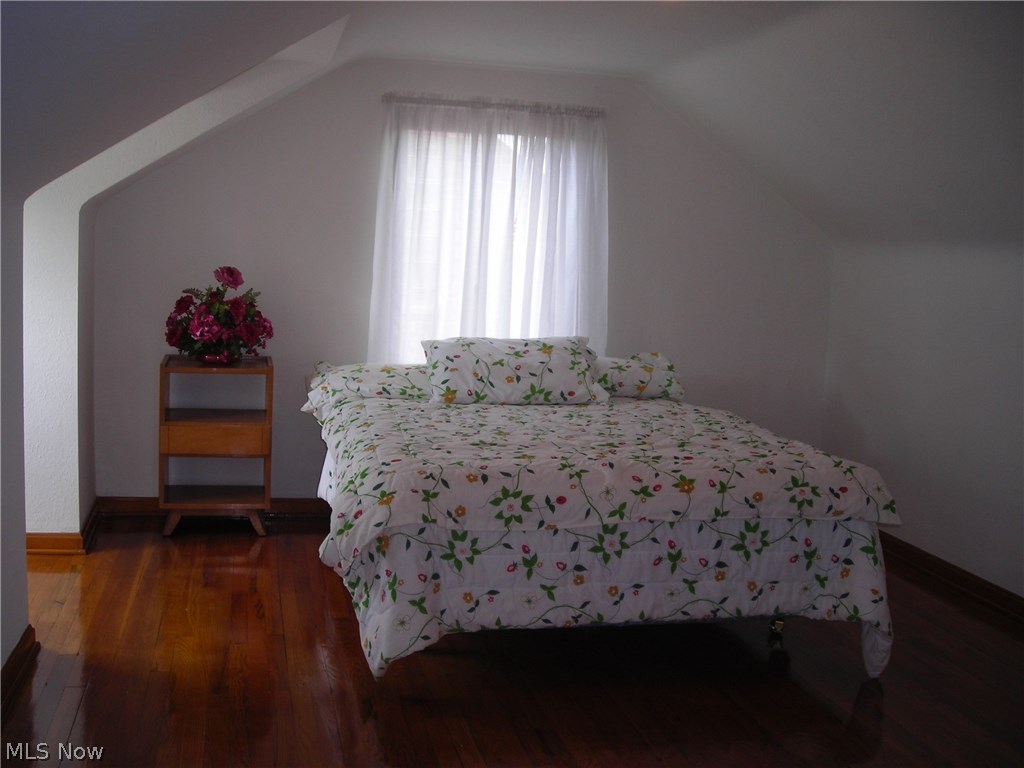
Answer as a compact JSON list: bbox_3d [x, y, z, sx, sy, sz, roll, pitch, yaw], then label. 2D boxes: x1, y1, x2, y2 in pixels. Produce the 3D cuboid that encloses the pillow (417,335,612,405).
[{"bbox_3d":[0.012,-0.049,4.692,0.710,0.140,0.400,1,45,-11],"label":"pillow"}]

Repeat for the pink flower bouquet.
[{"bbox_3d":[-1.266,-0.289,4.866,0.429,0.415,0.346,1,7,-8],"label":"pink flower bouquet"}]

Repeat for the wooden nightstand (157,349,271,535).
[{"bbox_3d":[-1.283,0.264,4.933,0.457,0.749,0.305,1,7,-8],"label":"wooden nightstand"}]

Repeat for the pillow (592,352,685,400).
[{"bbox_3d":[0.451,-0.045,5.050,0.634,0.169,0.435,1,7,-11],"label":"pillow"}]

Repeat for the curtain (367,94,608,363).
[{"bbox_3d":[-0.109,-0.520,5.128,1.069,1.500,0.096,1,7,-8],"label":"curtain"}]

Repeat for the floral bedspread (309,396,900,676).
[{"bbox_3d":[0.151,0.419,4.240,1.696,0.723,1.958,1,7,-11],"label":"floral bedspread"}]

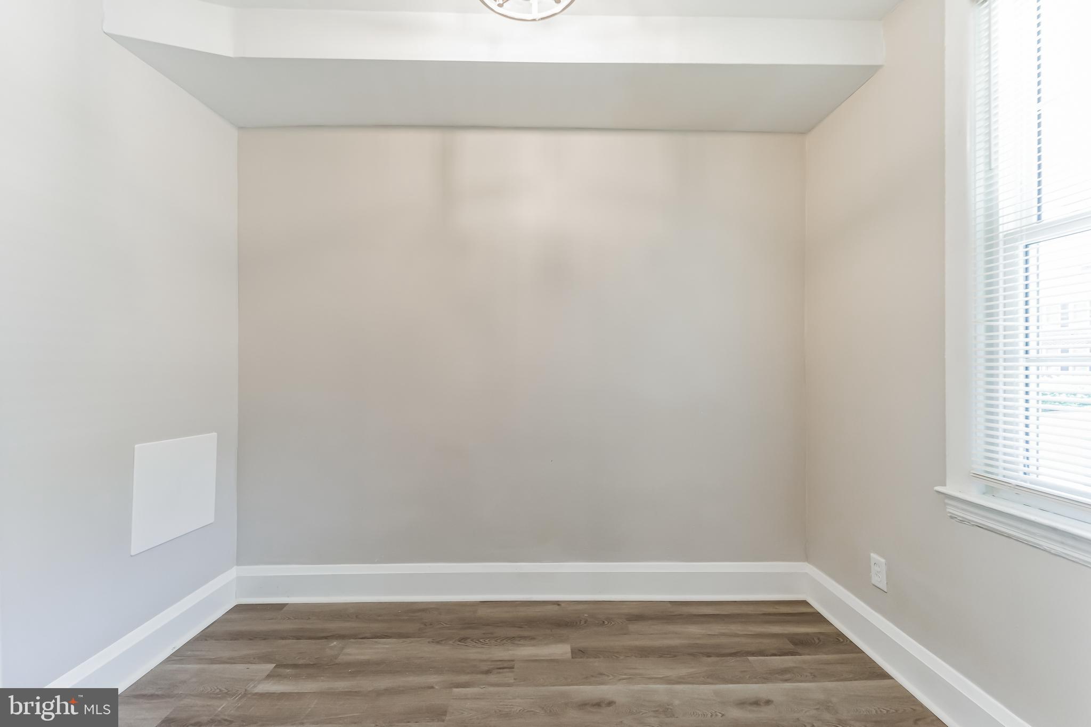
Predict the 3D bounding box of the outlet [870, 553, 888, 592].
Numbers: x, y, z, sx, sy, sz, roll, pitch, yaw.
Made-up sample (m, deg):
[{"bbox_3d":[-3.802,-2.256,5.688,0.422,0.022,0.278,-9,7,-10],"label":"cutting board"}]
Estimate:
[{"bbox_3d":[1.250,0.785,1.590,0.010,0.116,0.072,0,0,1],"label":"outlet"}]

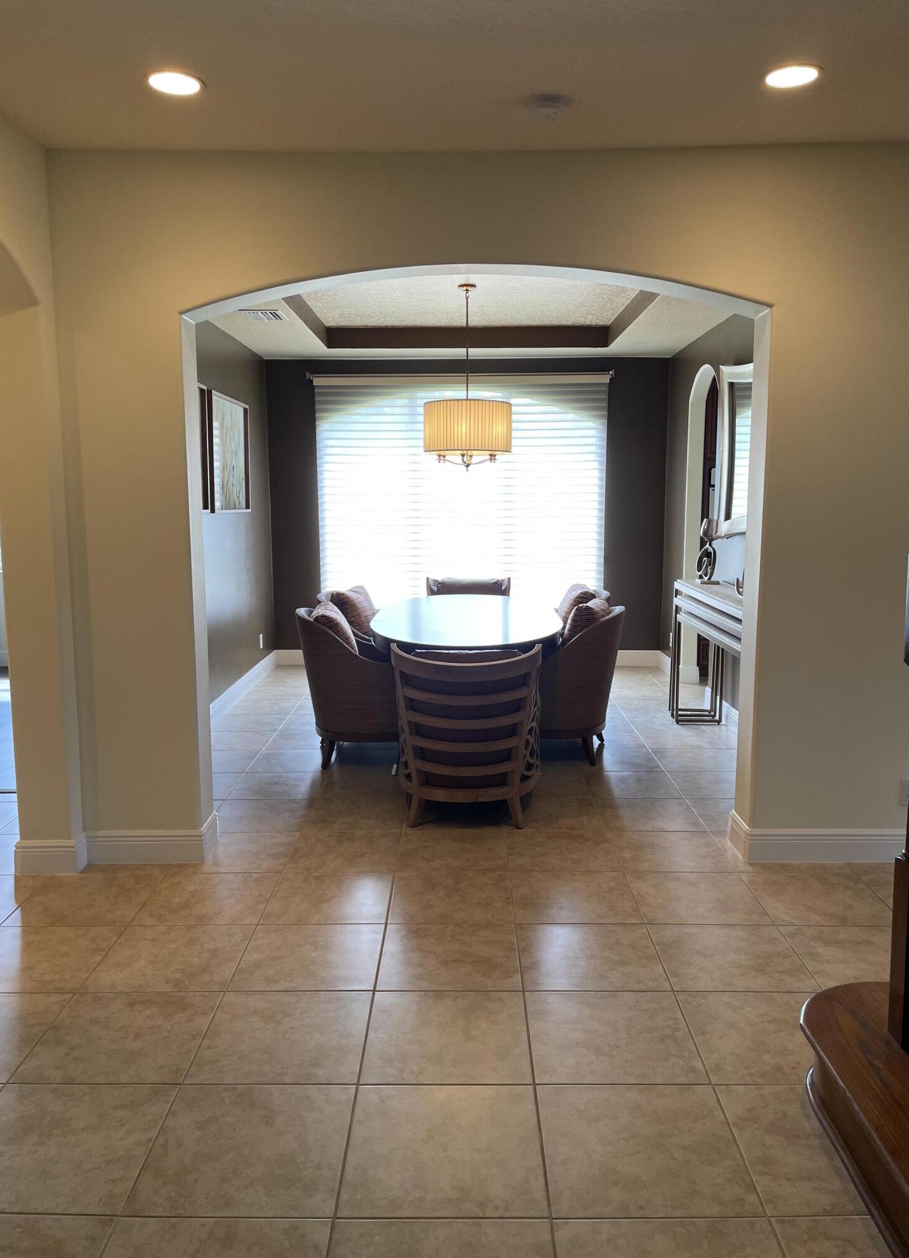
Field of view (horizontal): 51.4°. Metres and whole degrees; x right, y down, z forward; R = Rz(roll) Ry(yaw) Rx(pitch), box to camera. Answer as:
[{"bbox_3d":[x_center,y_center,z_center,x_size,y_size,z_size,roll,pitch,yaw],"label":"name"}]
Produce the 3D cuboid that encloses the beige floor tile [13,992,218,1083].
[{"bbox_3d":[-0.931,1.146,2.665,0.455,0.010,0.455,0,8,1],"label":"beige floor tile"}]

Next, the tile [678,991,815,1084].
[{"bbox_3d":[0.901,1.153,2.676,0.455,0.012,0.451,0,8,0],"label":"tile"}]

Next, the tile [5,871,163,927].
[{"bbox_3d":[-1.392,1.030,3.595,0.455,0.012,0.451,0,8,0],"label":"tile"}]

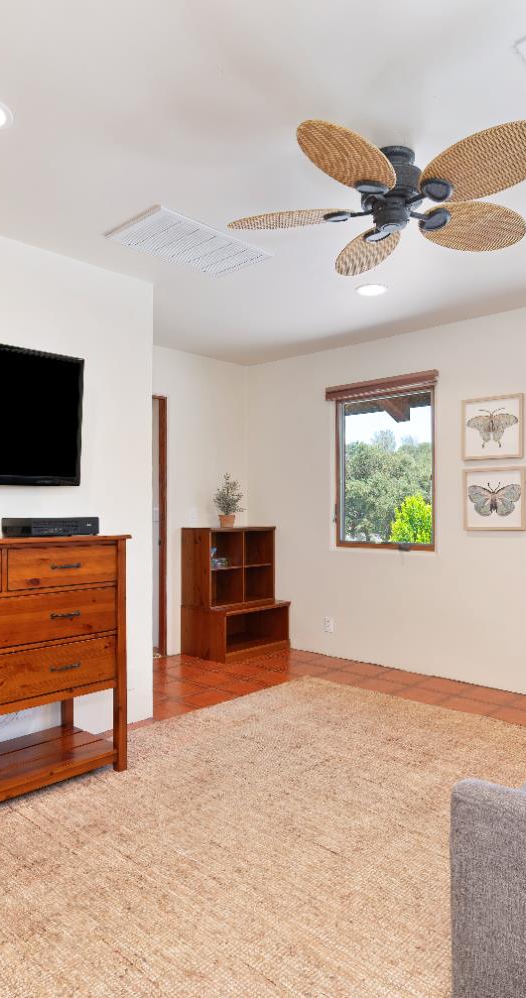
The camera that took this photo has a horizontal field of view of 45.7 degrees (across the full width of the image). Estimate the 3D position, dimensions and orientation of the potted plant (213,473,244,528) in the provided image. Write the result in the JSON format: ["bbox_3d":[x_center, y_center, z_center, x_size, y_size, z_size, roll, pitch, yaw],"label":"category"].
[{"bbox_3d":[-0.285,0.012,5.144,0.236,0.439,0.236,0,0,0],"label":"potted plant"}]

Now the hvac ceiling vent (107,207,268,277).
[{"bbox_3d":[-0.340,-1.209,2.999,0.420,0.028,0.704,0,-1,43],"label":"hvac ceiling vent"}]

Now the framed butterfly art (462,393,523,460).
[{"bbox_3d":[1.494,-0.462,4.063,0.397,0.407,0.027,0,-1,43],"label":"framed butterfly art"}]

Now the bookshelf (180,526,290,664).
[{"bbox_3d":[-0.210,0.739,5.123,0.520,1.019,0.732,0,-1,43],"label":"bookshelf"}]

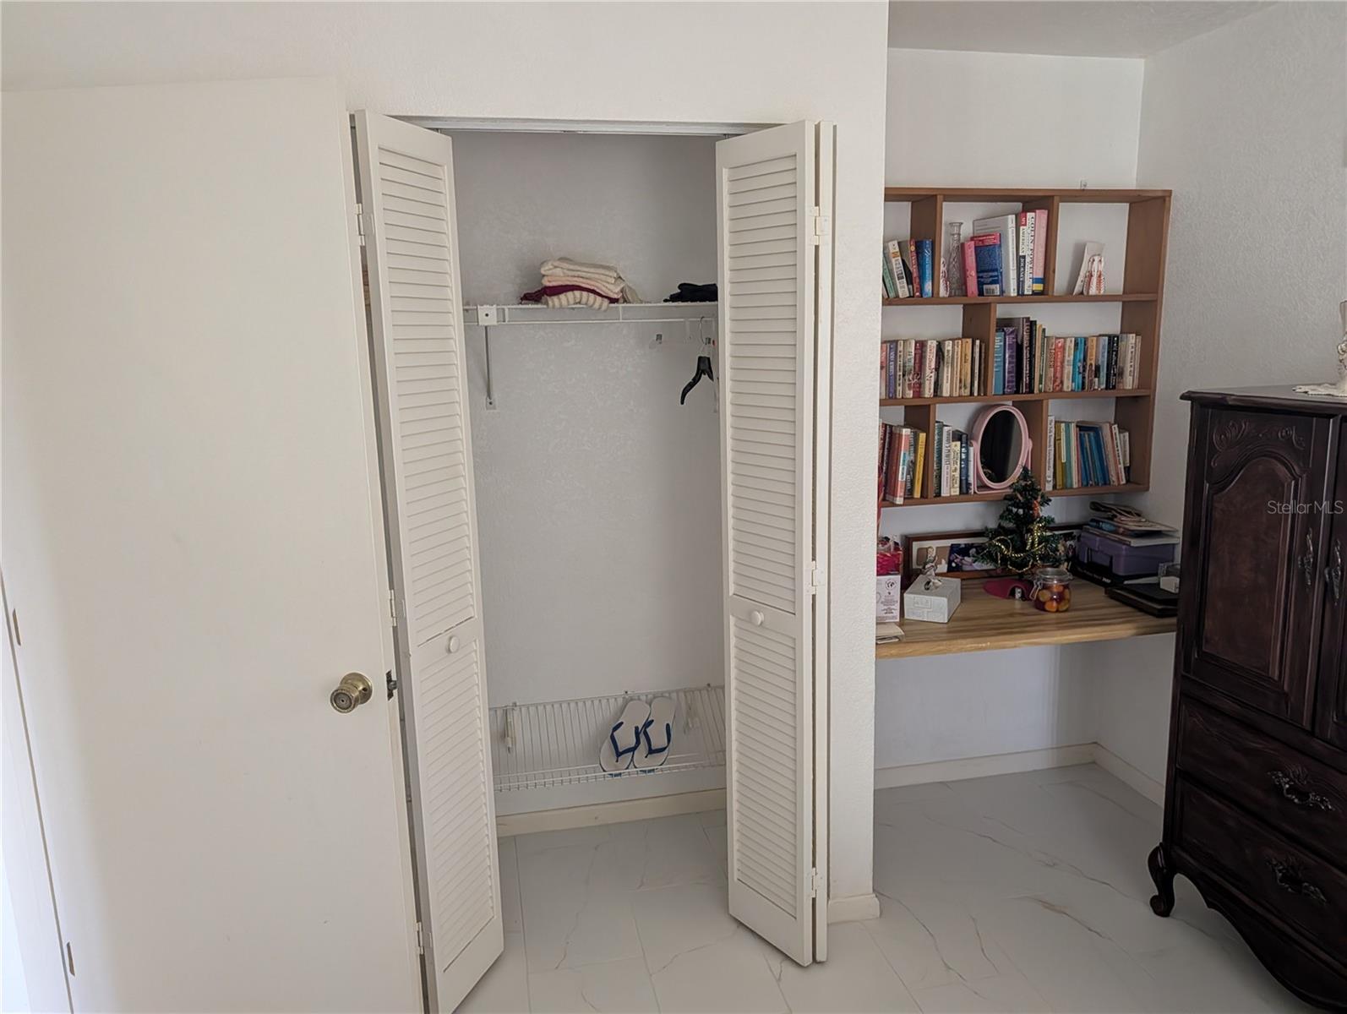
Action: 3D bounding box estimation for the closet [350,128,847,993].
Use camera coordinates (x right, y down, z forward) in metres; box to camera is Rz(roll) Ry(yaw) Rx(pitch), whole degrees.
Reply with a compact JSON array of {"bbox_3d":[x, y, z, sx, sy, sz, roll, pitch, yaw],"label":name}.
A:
[{"bbox_3d":[-0.208,0.112,2.509,1.150,2.070,0.850,-3,11,-11],"label":"closet"}]

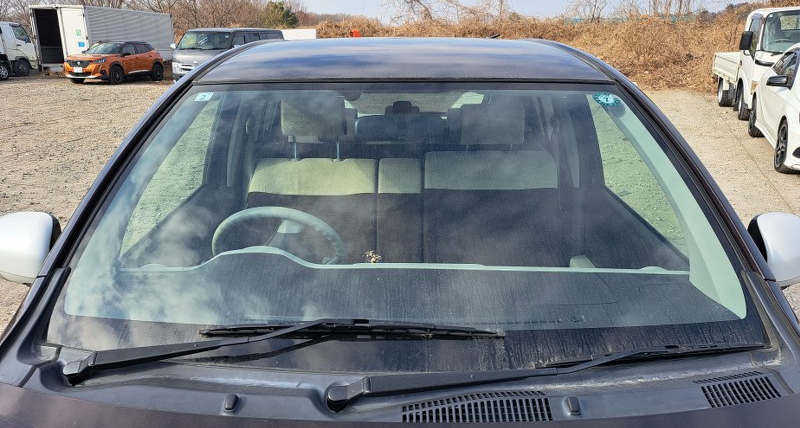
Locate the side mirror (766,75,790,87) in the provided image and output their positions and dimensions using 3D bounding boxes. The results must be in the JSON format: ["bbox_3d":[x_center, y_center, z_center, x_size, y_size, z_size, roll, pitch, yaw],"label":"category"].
[{"bbox_3d":[4.740,-1.672,6.950,0.250,0.150,0.130,8,19,24],"label":"side mirror"}]

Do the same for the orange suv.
[{"bbox_3d":[-10.730,-5.790,21.040,1.790,1.550,4.300,3,18,9],"label":"orange suv"}]

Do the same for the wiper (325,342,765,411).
[{"bbox_3d":[0.276,0.265,0.975,0.790,0.055,0.065,-5,52,-10],"label":"wiper"}]

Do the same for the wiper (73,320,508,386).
[{"bbox_3d":[-0.205,0.226,0.996,0.775,0.055,0.085,-6,52,-2],"label":"wiper"}]

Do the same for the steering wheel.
[{"bbox_3d":[-0.326,0.117,1.524,0.370,0.370,0.110,0,43,0],"label":"steering wheel"}]

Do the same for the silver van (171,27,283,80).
[{"bbox_3d":[-5.380,-5.030,18.050,1.750,1.970,4.750,3,18,10],"label":"silver van"}]

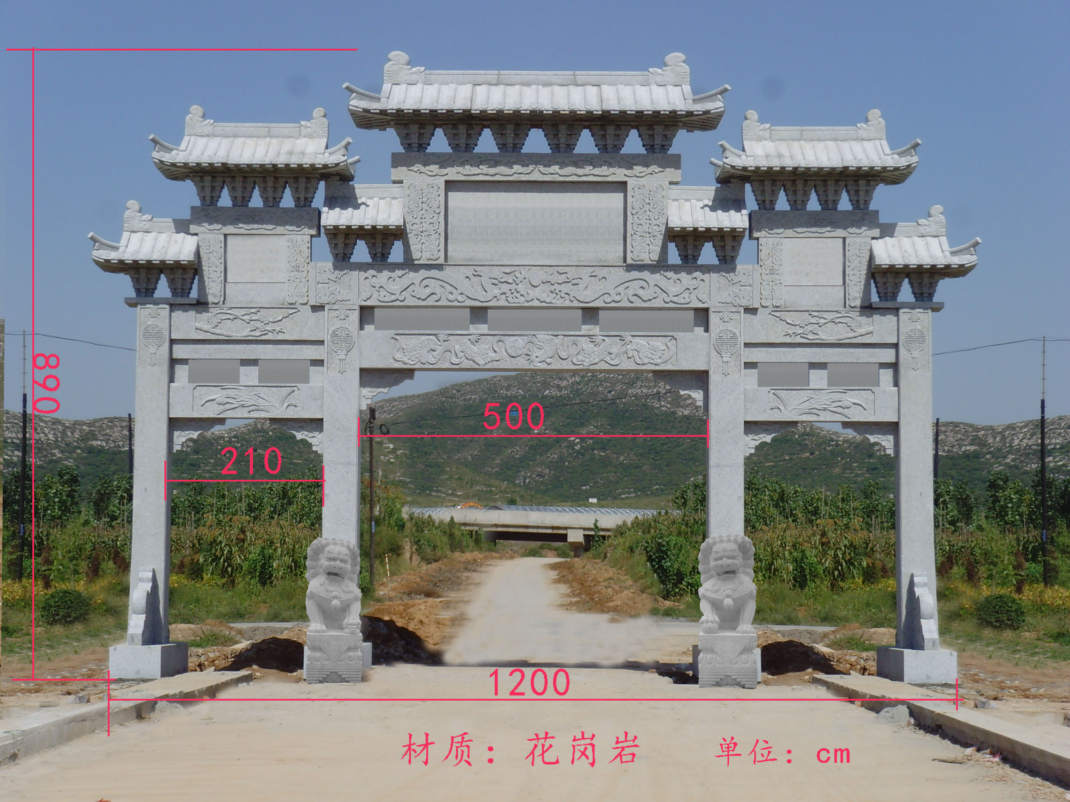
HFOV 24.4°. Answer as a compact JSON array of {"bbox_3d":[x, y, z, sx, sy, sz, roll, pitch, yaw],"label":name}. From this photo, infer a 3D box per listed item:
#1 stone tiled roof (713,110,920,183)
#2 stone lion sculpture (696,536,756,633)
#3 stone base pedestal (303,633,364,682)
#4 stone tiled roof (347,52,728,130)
[{"bbox_3d":[4.069,-3.708,35.950,2.843,1.068,1.600,0,-4,0],"label":"stone tiled roof"},{"bbox_3d":[2.572,2.446,33.051,0.776,1.327,0.880,0,-4,0],"label":"stone lion sculpture"},{"bbox_3d":[-2.688,3.475,33.556,0.766,0.668,0.920,0,-4,0],"label":"stone base pedestal"},{"bbox_3d":[0.030,-4.516,36.005,5.473,1.145,1.700,0,-4,0],"label":"stone tiled roof"}]

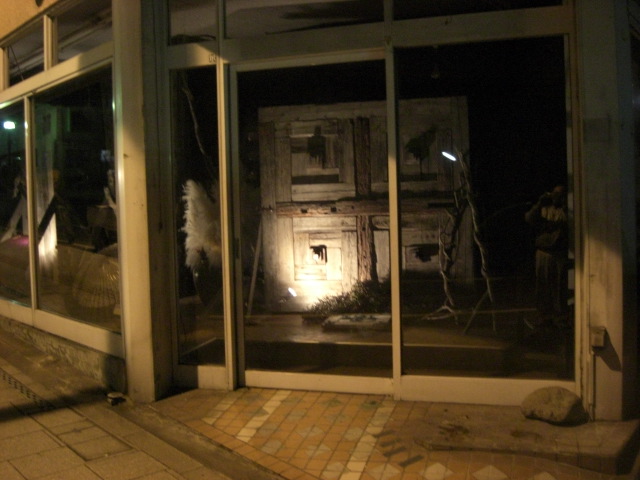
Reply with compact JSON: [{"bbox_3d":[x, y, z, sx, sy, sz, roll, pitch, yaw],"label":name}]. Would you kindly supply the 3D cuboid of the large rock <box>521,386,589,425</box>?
[{"bbox_3d":[1.362,0.943,4.056,0.375,0.190,0.265,0,3,22],"label":"large rock"}]

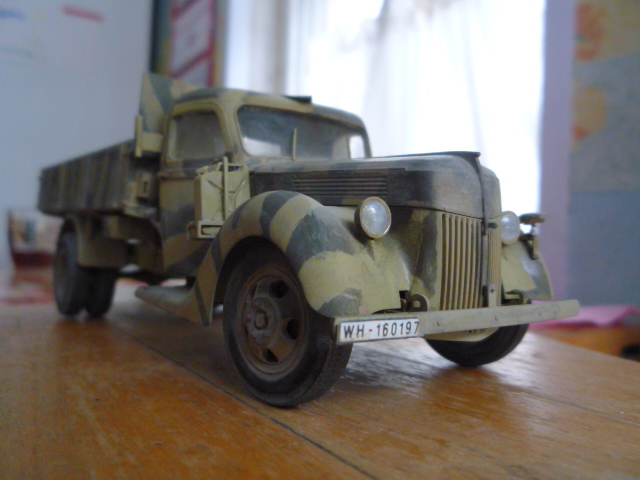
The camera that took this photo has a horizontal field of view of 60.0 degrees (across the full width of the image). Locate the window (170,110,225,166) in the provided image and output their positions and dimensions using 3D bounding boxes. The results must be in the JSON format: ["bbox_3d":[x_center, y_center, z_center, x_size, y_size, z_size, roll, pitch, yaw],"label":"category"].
[{"bbox_3d":[-0.027,-0.023,0.124,0.002,0.011,0.025,10,-1,-39],"label":"window"}]

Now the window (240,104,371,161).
[{"bbox_3d":[-0.002,-0.023,0.128,0.037,0.012,0.003,2,-21,-39],"label":"window"}]

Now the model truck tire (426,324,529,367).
[{"bbox_3d":[0.033,0.015,0.124,0.006,0.026,0.026,2,-1,-42],"label":"model truck tire"}]

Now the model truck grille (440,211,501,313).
[{"bbox_3d":[0.026,0.004,0.092,0.017,0.017,0.003,2,-1,-39],"label":"model truck grille"}]

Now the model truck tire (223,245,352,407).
[{"bbox_3d":[-0.006,0.013,0.091,0.006,0.026,0.026,2,-1,-42],"label":"model truck tire"}]

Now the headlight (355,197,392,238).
[{"bbox_3d":[0.008,-0.003,0.086,0.007,0.007,0.004,2,-1,-39],"label":"headlight"}]

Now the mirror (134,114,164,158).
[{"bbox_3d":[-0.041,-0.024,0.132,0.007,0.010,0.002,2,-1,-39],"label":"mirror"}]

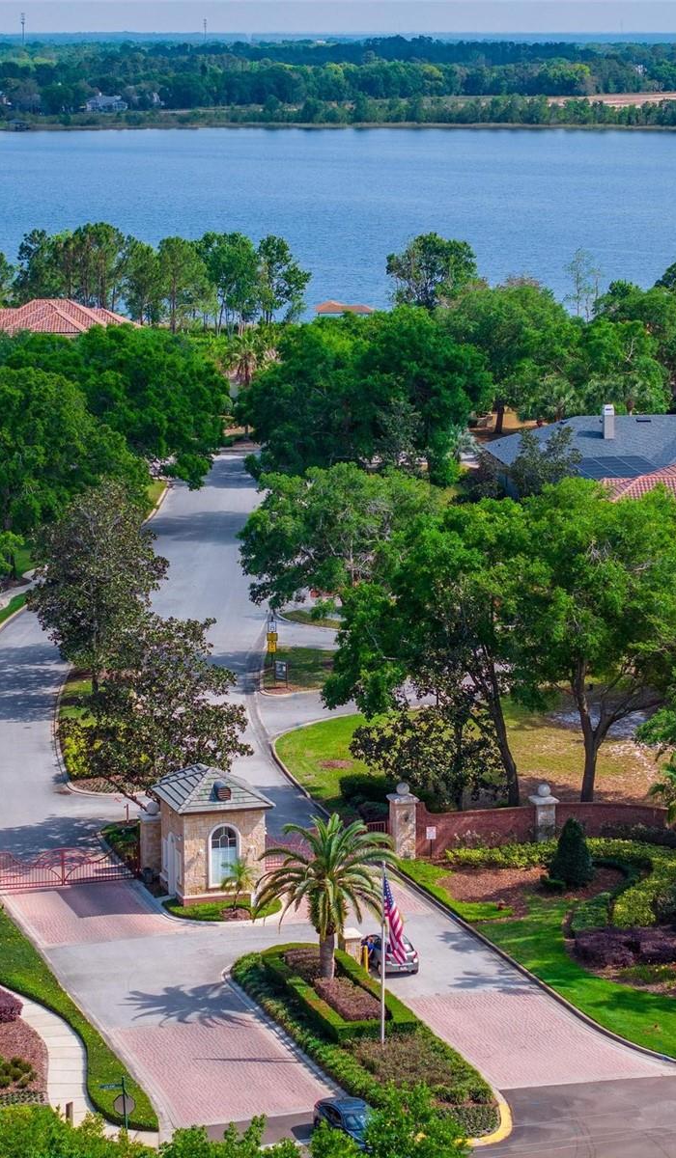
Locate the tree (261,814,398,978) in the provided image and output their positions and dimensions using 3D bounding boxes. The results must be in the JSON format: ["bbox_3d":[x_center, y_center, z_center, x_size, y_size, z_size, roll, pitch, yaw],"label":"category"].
[{"bbox_3d":[-0.363,13.834,133.431,5.700,7.300,5.700,0,10,0],"label":"tree"}]

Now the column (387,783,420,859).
[{"bbox_3d":[3.249,11.902,154.564,1.300,3.780,1.300,-3,10,-17],"label":"column"}]

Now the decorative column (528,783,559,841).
[{"bbox_3d":[11.041,12.561,167.112,1.350,3.455,1.350,-2,10,-10],"label":"decorative column"}]

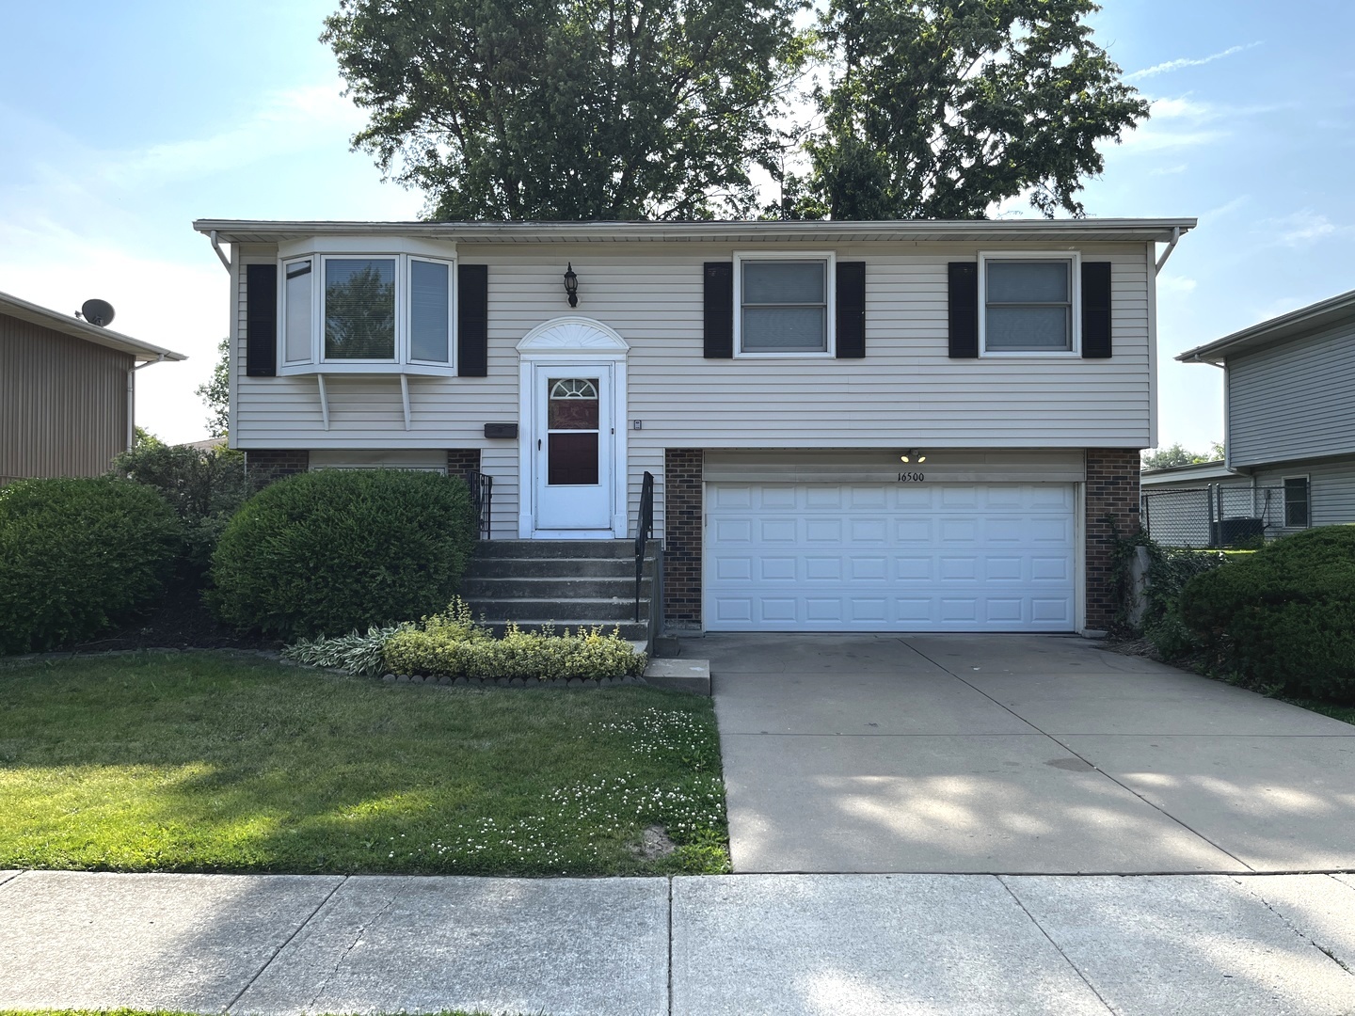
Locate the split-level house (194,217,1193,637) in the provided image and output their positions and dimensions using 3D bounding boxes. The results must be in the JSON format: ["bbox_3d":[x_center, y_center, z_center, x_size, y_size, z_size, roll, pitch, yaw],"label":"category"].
[{"bbox_3d":[0.200,-1.373,16.600,12.000,6.150,8.900,0,-1,0],"label":"split-level house"}]

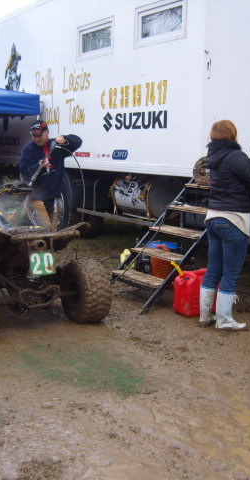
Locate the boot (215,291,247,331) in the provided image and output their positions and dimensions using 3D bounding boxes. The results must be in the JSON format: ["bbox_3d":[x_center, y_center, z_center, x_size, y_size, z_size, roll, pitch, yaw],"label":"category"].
[{"bbox_3d":[0.844,0.547,5.175,0.270,0.310,0.125,-1,9,-4],"label":"boot"}]

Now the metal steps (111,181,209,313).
[{"bbox_3d":[0.426,0.000,6.161,1.200,1.100,0.820,-6,11,-31],"label":"metal steps"}]

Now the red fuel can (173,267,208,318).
[{"bbox_3d":[0.614,0.428,5.638,0.330,0.400,0.260,-5,10,-25],"label":"red fuel can"}]

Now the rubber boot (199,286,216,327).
[{"bbox_3d":[0.709,0.526,5.305,0.125,0.310,0.260,7,11,37],"label":"rubber boot"}]

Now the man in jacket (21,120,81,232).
[{"bbox_3d":[-0.794,-0.405,6.765,0.620,1.700,0.500,3,10,18],"label":"man in jacket"}]

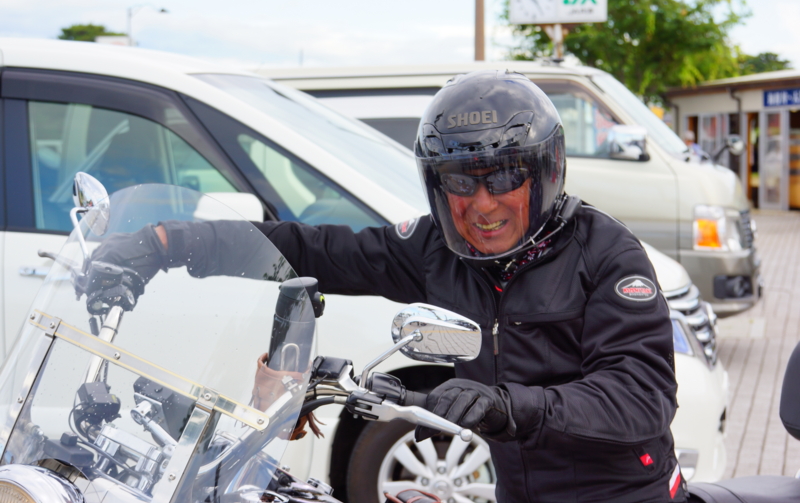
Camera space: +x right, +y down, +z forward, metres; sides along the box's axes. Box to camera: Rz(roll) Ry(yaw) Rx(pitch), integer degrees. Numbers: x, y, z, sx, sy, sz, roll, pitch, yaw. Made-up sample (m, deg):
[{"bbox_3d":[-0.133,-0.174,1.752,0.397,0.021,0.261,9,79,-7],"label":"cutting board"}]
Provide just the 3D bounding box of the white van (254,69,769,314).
[{"bbox_3d":[0.139,-0.291,10.961,4.690,1.980,1.690,1,4,16],"label":"white van"}]

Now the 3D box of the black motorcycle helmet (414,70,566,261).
[{"bbox_3d":[0.143,-0.139,2.450,0.255,0.280,0.330,-6,7,15],"label":"black motorcycle helmet"}]

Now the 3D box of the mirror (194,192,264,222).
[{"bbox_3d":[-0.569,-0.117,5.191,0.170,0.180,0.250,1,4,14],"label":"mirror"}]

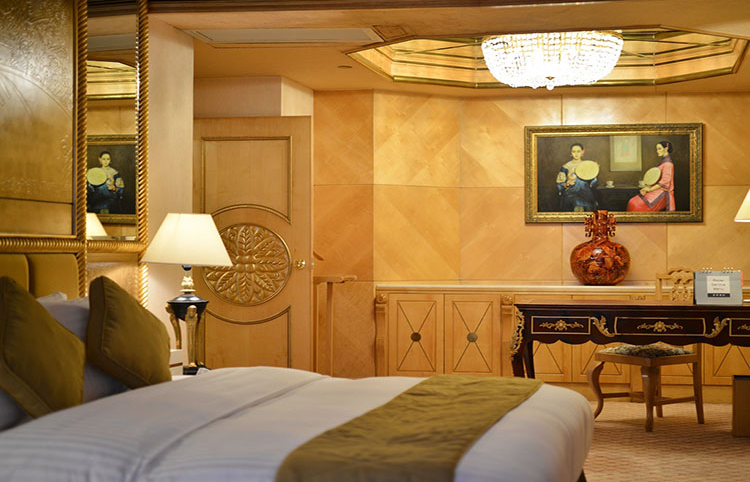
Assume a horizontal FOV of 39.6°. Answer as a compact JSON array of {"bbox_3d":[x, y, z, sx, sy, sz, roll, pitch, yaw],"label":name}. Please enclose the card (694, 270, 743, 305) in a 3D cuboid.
[{"bbox_3d":[2.020,0.274,6.127,0.270,0.212,0.120,0,-1,10],"label":"card"}]

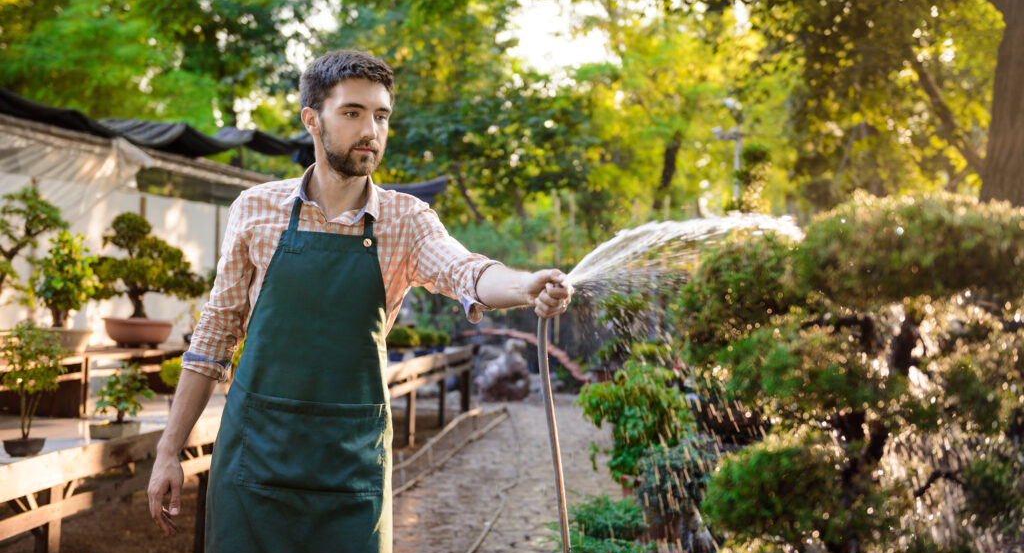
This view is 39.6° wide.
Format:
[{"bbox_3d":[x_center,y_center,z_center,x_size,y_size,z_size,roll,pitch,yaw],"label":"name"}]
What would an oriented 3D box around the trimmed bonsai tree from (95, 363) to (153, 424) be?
[{"bbox_3d":[-1.579,0.475,5.780,0.235,0.245,0.210,1,-1,-7],"label":"trimmed bonsai tree"}]

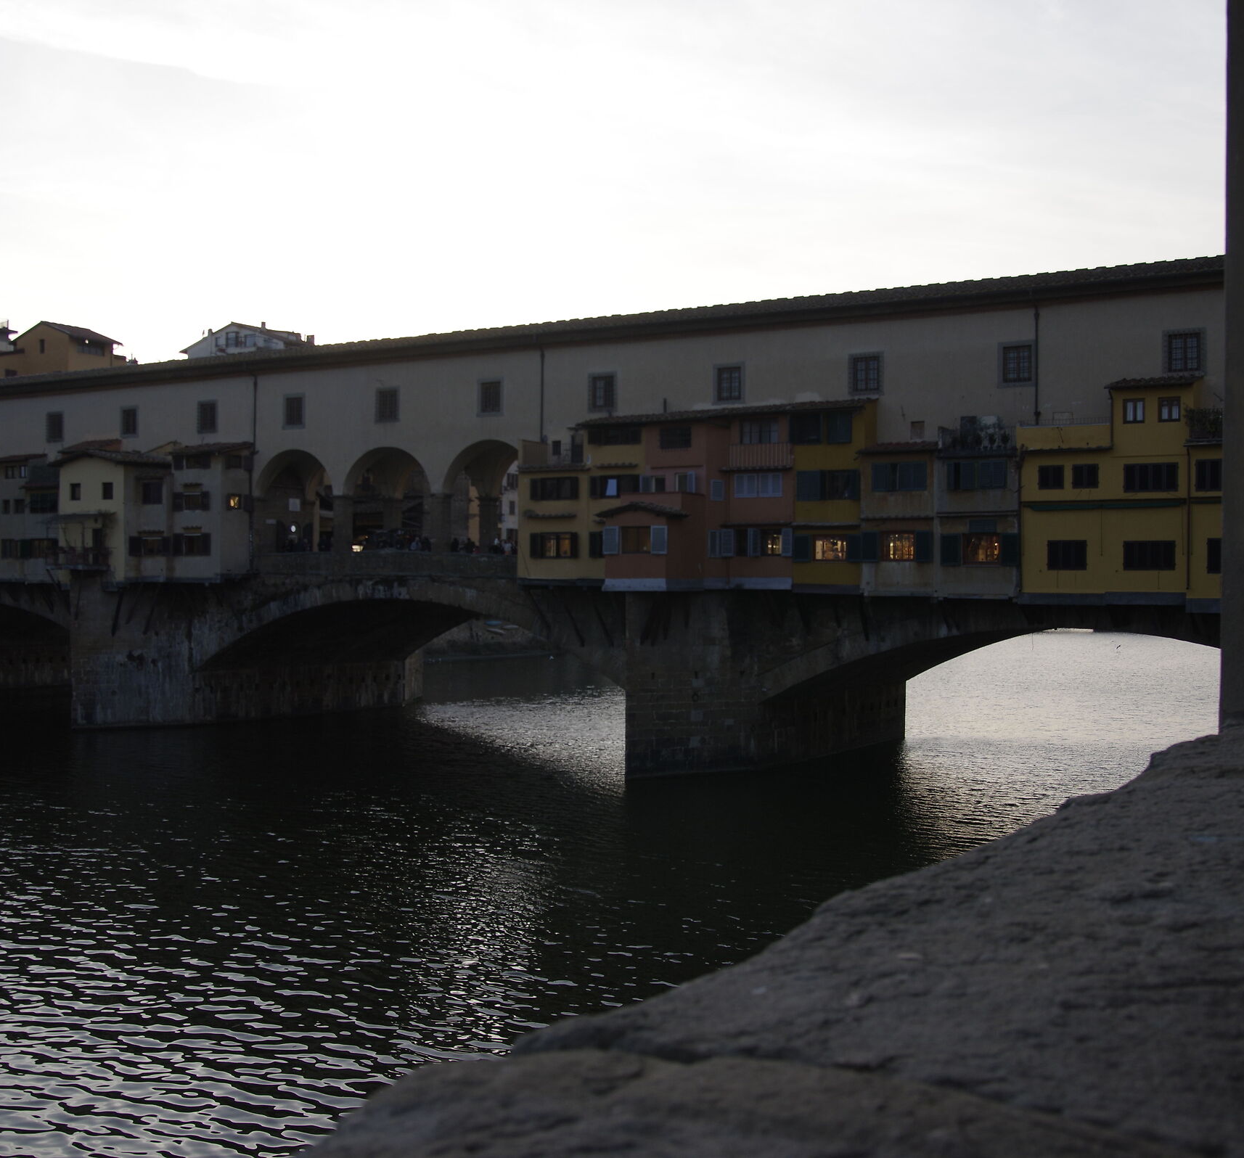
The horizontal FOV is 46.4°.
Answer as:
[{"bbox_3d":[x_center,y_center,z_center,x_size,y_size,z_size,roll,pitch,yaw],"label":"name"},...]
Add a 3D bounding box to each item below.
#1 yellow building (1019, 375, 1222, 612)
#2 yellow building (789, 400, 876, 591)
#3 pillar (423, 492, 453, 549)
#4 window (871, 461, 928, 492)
[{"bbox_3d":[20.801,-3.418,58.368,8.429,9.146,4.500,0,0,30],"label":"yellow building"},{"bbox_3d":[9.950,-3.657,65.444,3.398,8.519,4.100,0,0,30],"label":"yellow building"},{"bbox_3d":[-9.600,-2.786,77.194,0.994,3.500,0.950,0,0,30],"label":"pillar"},{"bbox_3d":[11.788,-4.307,61.610,2.503,1.214,0.150,0,0,30],"label":"window"}]

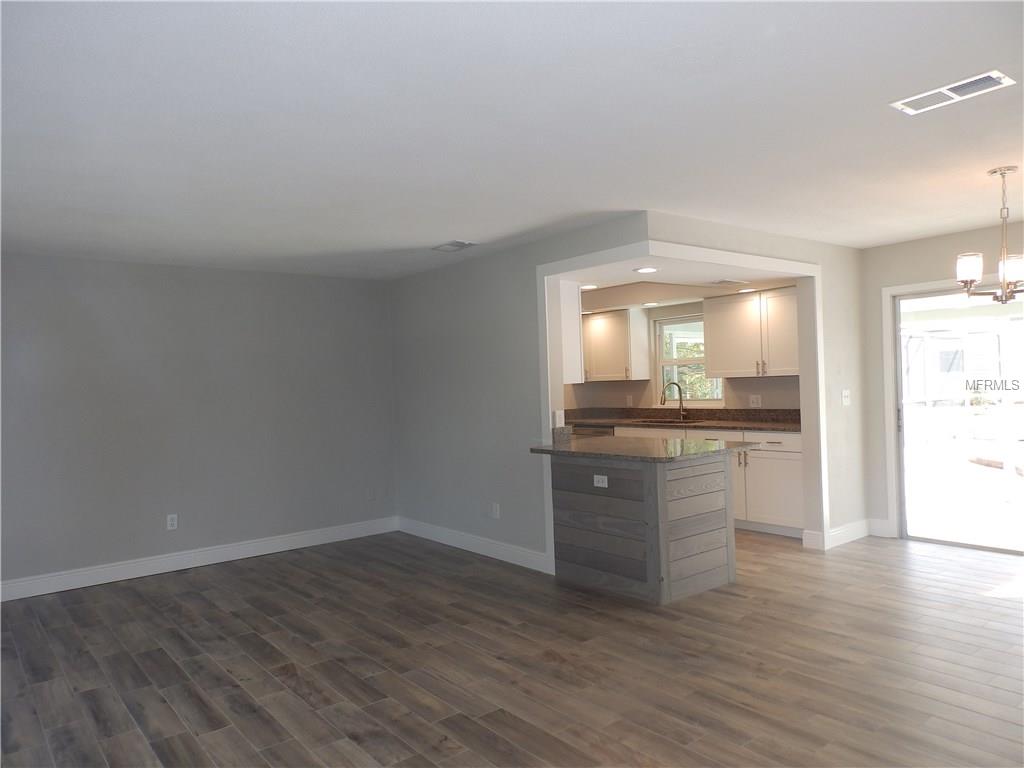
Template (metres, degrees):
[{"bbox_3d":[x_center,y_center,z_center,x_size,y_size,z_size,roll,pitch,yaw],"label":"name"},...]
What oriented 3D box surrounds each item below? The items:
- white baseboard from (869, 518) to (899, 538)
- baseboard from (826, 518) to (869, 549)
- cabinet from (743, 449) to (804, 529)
[{"bbox_3d":[3.154,1.233,5.521,0.020,0.139,0.208,-2,0,-41],"label":"white baseboard"},{"bbox_3d":[2.727,1.211,5.272,0.677,0.138,0.018,-2,0,-37],"label":"baseboard"},{"bbox_3d":[2.410,0.864,5.593,0.543,0.617,0.548,-2,0,-37],"label":"cabinet"}]

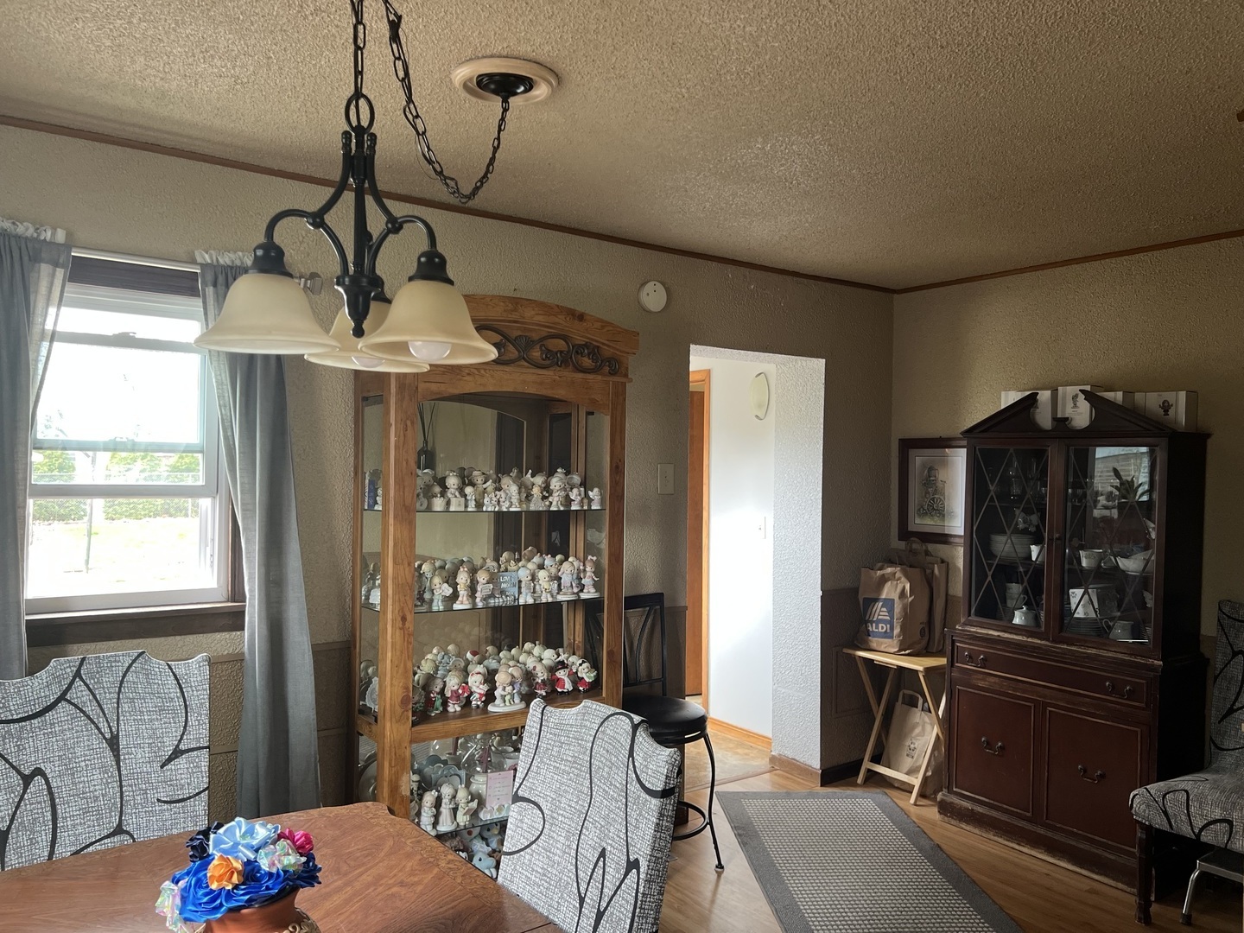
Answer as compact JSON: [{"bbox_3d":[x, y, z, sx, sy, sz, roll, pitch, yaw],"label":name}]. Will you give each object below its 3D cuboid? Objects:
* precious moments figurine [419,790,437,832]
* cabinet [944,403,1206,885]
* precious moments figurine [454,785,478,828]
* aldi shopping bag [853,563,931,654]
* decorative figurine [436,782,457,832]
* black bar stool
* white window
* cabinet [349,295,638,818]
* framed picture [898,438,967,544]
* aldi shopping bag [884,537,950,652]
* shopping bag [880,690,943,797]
[{"bbox_3d":[-0.619,1.106,3.001,0.054,0.133,0.060,1,0,-44],"label":"precious moments figurine"},{"bbox_3d":[1.814,0.632,3.830,0.357,1.853,0.918,1,0,-35],"label":"cabinet"},{"bbox_3d":[-0.515,1.111,3.063,0.066,0.127,0.068,1,0,-40],"label":"precious moments figurine"},{"bbox_3d":[1.305,0.671,4.487,0.190,0.404,0.285,1,0,-36],"label":"aldi shopping bag"},{"bbox_3d":[-0.568,1.098,3.040,0.064,0.150,0.066,1,0,40],"label":"decorative figurine"},{"bbox_3d":[0.121,1.024,3.608,0.420,1.006,0.450,1,0,-36],"label":"black bar stool"},{"bbox_3d":[-1.474,-0.061,2.754,0.585,0.952,0.100,1,0,-36],"label":"white window"},{"bbox_3d":[-0.435,0.482,3.233,0.938,2.071,0.334,1,0,-36],"label":"cabinet"},{"bbox_3d":[1.528,0.117,4.515,0.030,0.514,0.470,1,0,-36],"label":"framed picture"},{"bbox_3d":[1.423,0.611,4.548,0.150,0.524,0.300,1,0,-36],"label":"aldi shopping bag"},{"bbox_3d":[1.405,1.329,4.535,0.140,0.439,0.275,16,-8,-35],"label":"shopping bag"}]

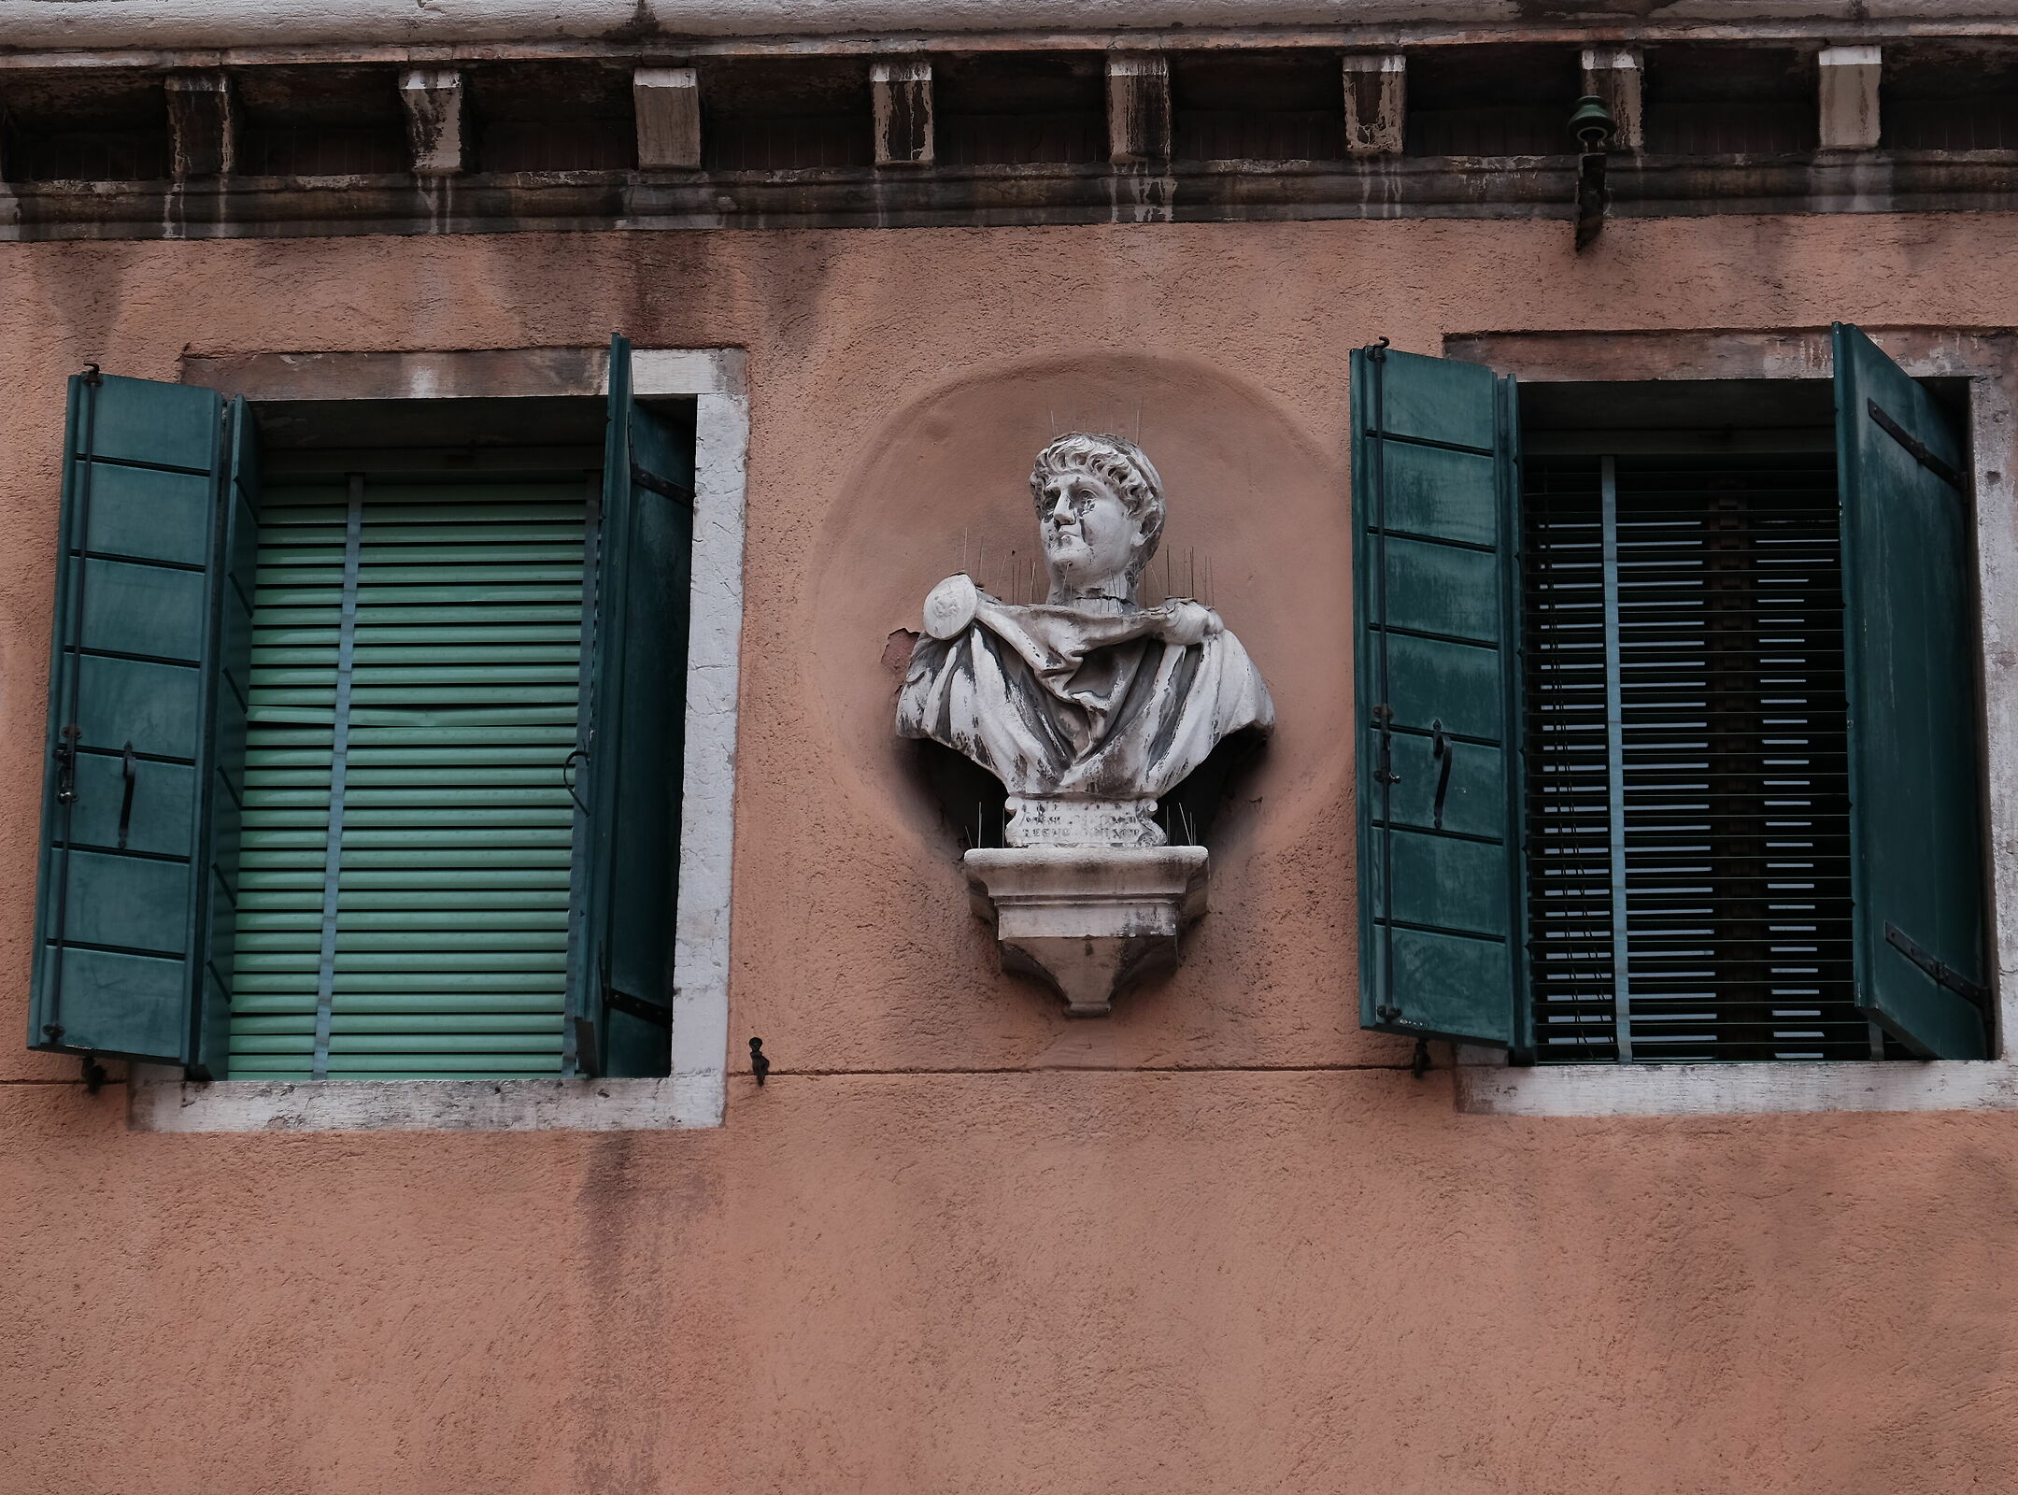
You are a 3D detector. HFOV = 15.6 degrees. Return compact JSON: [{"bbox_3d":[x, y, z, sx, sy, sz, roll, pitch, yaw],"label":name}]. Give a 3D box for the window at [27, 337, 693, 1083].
[{"bbox_3d":[-1.089,-0.044,12.531,1.090,1.305,0.360,-1,-25,3],"label":"window"}]

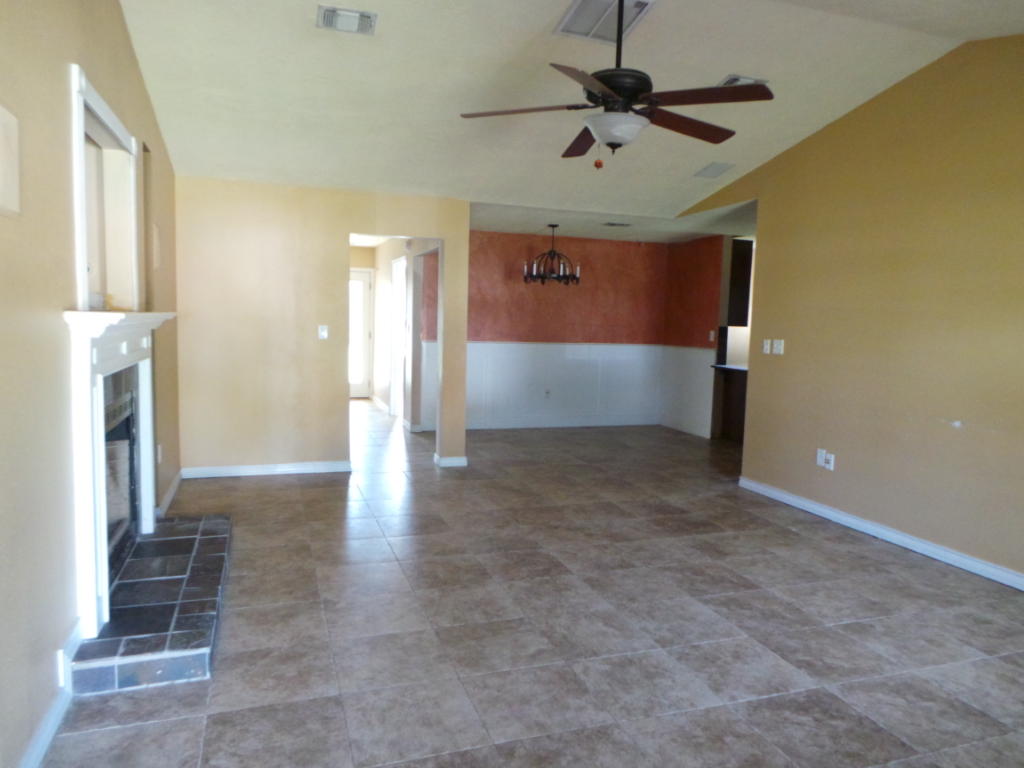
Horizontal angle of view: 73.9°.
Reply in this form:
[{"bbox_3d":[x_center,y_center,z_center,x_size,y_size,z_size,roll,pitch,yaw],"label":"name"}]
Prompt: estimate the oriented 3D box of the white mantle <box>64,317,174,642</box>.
[{"bbox_3d":[-1.730,0.294,3.143,0.188,1.229,1.528,0,5,-19],"label":"white mantle"}]

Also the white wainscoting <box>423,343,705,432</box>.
[{"bbox_3d":[0.671,0.073,8.405,3.450,1.119,1.152,0,5,-19],"label":"white wainscoting"}]

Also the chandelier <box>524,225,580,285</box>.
[{"bbox_3d":[0.475,-1.451,7.632,0.600,0.654,0.600,2,5,0],"label":"chandelier"}]

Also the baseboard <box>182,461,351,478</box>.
[{"bbox_3d":[-2.069,0.734,5.828,1.359,0.090,0.021,0,5,-19],"label":"baseboard"}]

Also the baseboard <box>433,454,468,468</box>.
[{"bbox_3d":[-0.569,0.725,6.437,0.271,0.090,0.154,0,5,-19],"label":"baseboard"}]

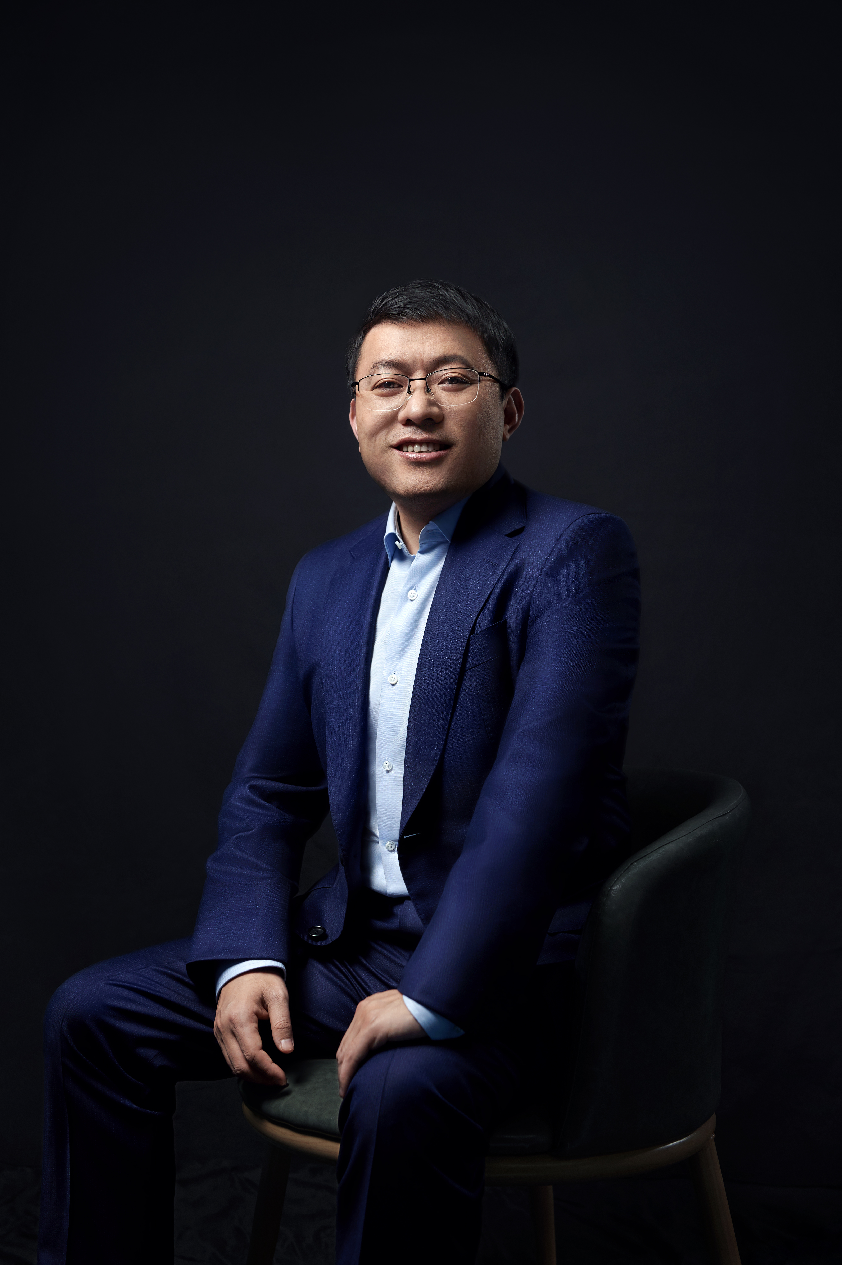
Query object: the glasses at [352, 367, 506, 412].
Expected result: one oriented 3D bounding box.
[{"bbox_3d":[0.010,-0.254,1.860,0.146,0.043,0.138,-3,2,10],"label":"glasses"}]

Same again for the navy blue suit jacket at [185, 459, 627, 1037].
[{"bbox_3d":[-0.005,0.115,1.880,0.530,0.610,0.450,1,2,37],"label":"navy blue suit jacket"}]

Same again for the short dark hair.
[{"bbox_3d":[0.014,-0.297,1.890,0.178,0.160,0.200,-3,2,10],"label":"short dark hair"}]

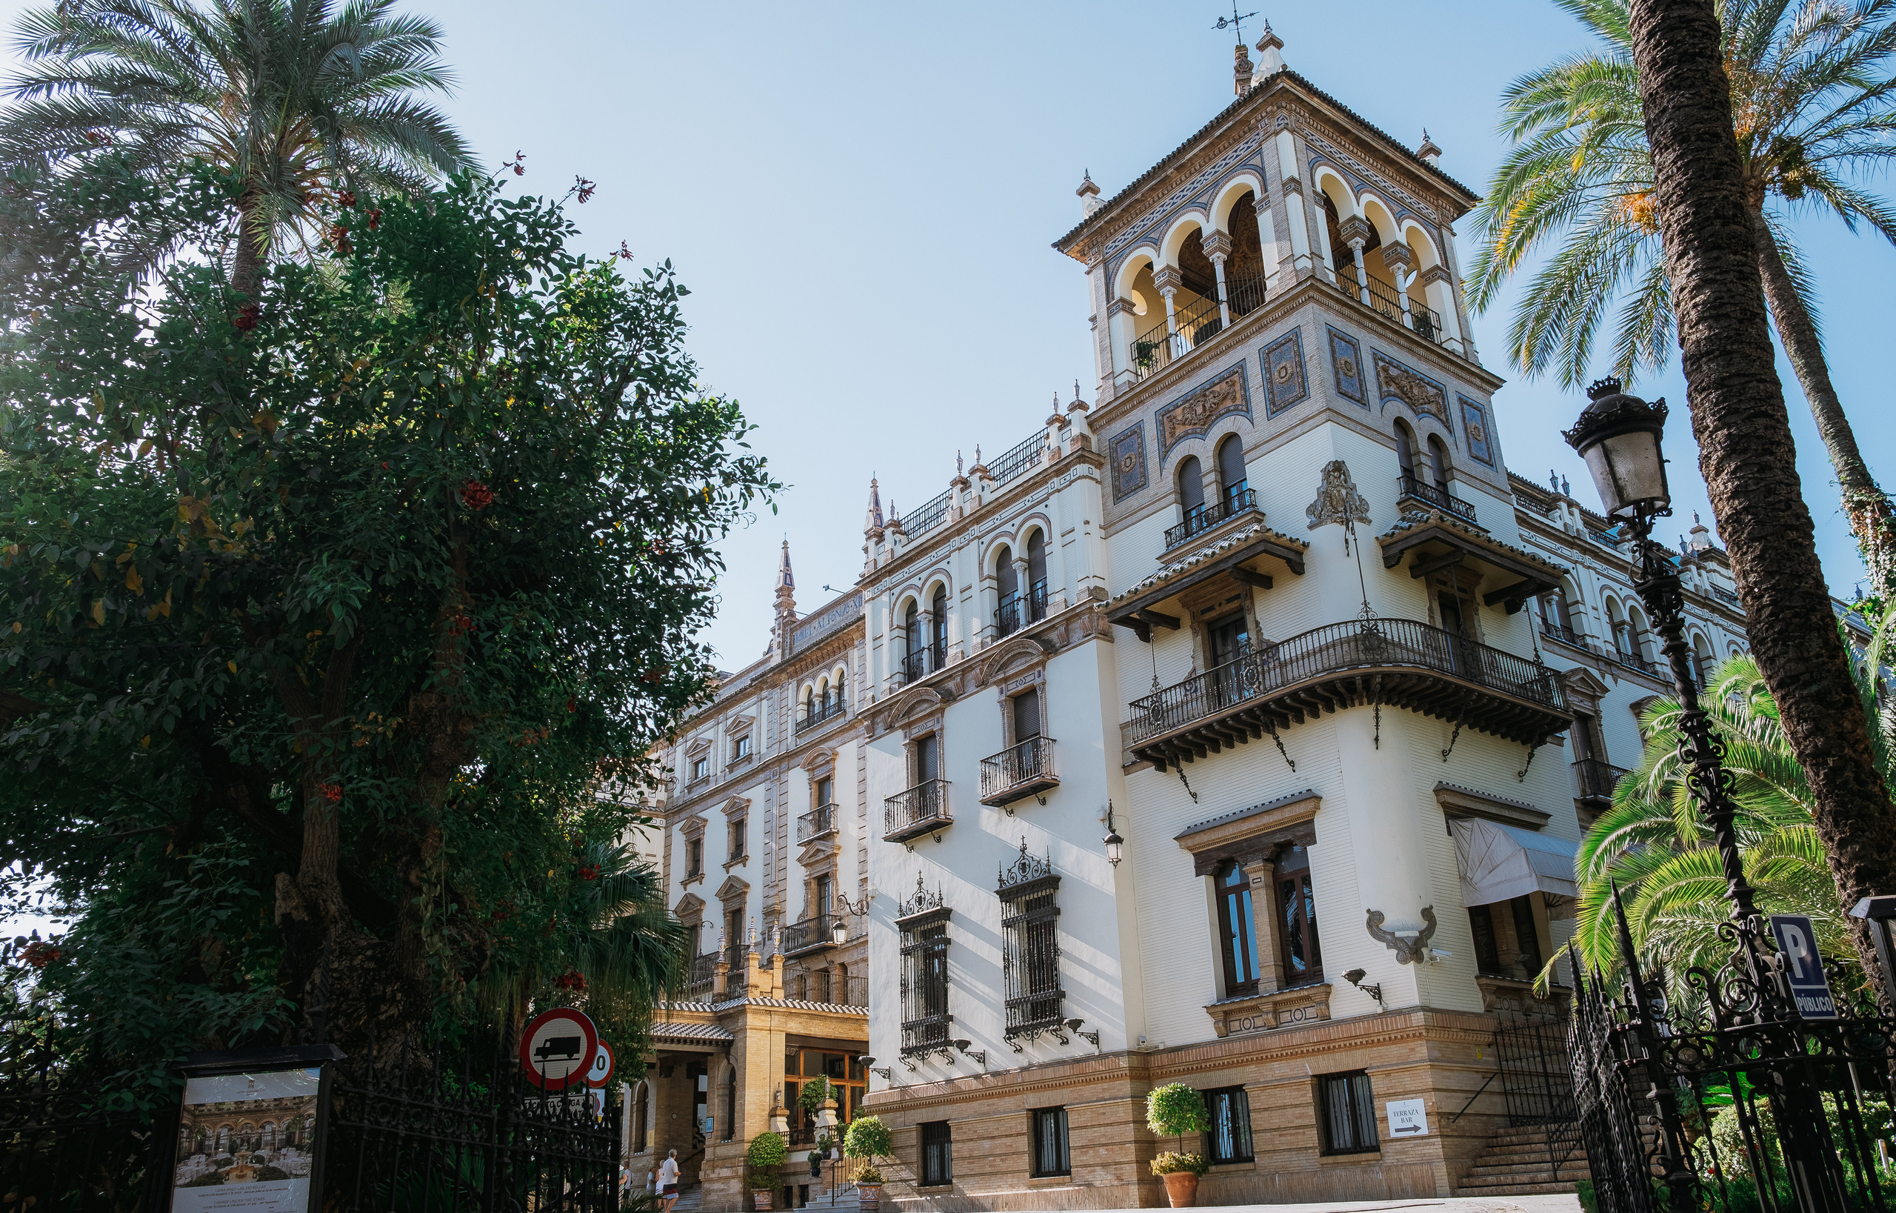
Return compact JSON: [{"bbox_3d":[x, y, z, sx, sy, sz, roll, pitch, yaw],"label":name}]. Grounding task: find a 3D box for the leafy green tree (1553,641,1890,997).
[{"bbox_3d":[8.365,3.006,15.198,3.600,5.400,3.600,-14,-27,26],"label":"leafy green tree"}]

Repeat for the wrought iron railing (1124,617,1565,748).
[{"bbox_3d":[8.558,1.687,29.875,9.372,1.044,4.654,-5,-24,6],"label":"wrought iron railing"}]

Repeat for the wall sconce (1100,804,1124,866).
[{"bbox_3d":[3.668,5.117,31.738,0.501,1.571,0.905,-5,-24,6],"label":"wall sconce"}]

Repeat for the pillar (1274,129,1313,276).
[{"bbox_3d":[8.127,-9.283,33.267,0.405,4.153,0.405,16,-29,-35],"label":"pillar"}]

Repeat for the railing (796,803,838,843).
[{"bbox_3d":[-4.617,7.760,50.113,0.364,1.070,2.161,16,-29,-35],"label":"railing"}]

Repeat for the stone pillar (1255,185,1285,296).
[{"bbox_3d":[7.561,-8.387,33.071,0.450,2.900,0.450,16,-29,-35],"label":"stone pillar"}]

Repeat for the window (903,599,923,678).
[{"bbox_3d":[-0.913,0.902,40.352,0.250,2.542,0.920,16,-29,-35],"label":"window"}]

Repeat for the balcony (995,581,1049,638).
[{"bbox_3d":[1.924,0.293,36.946,0.160,1.065,2.098,16,-29,-35],"label":"balcony"}]

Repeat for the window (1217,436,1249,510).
[{"bbox_3d":[6.627,-3.034,32.787,0.234,2.045,0.937,16,-29,-35],"label":"window"}]

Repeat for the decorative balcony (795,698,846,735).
[{"bbox_3d":[-4.981,4.418,56.136,0.266,0.554,3.568,16,-29,-35],"label":"decorative balcony"}]

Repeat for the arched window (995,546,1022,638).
[{"bbox_3d":[1.639,-0.385,37.739,0.234,2.726,1.065,16,-29,-35],"label":"arched window"}]

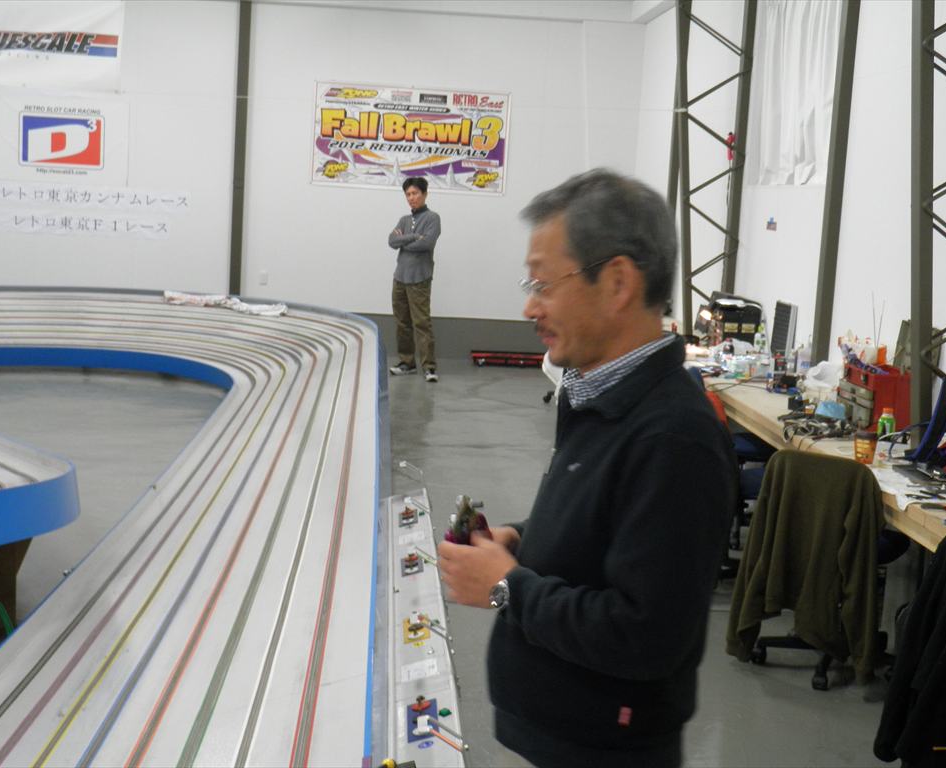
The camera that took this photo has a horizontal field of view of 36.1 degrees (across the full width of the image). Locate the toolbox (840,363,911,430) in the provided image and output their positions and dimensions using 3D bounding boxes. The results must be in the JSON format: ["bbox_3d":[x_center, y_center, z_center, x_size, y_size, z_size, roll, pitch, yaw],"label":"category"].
[{"bbox_3d":[1.781,0.056,6.442,0.185,0.250,0.390,3,8,-5],"label":"toolbox"}]

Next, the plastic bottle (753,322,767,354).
[{"bbox_3d":[1.753,-0.275,8.825,0.070,0.195,0.065,3,8,-5],"label":"plastic bottle"}]

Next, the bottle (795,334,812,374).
[{"bbox_3d":[1.859,-0.164,8.140,0.070,0.215,0.070,3,8,-5],"label":"bottle"}]

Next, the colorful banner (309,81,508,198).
[{"bbox_3d":[-0.583,-2.296,13.581,1.820,0.950,0.020,3,8,-5],"label":"colorful banner"}]

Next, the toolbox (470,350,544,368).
[{"bbox_3d":[0.329,-0.225,13.456,0.670,0.125,0.280,3,8,-5],"label":"toolbox"}]

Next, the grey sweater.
[{"bbox_3d":[-0.484,-1.160,12.160,0.420,0.660,0.300,5,8,15],"label":"grey sweater"}]

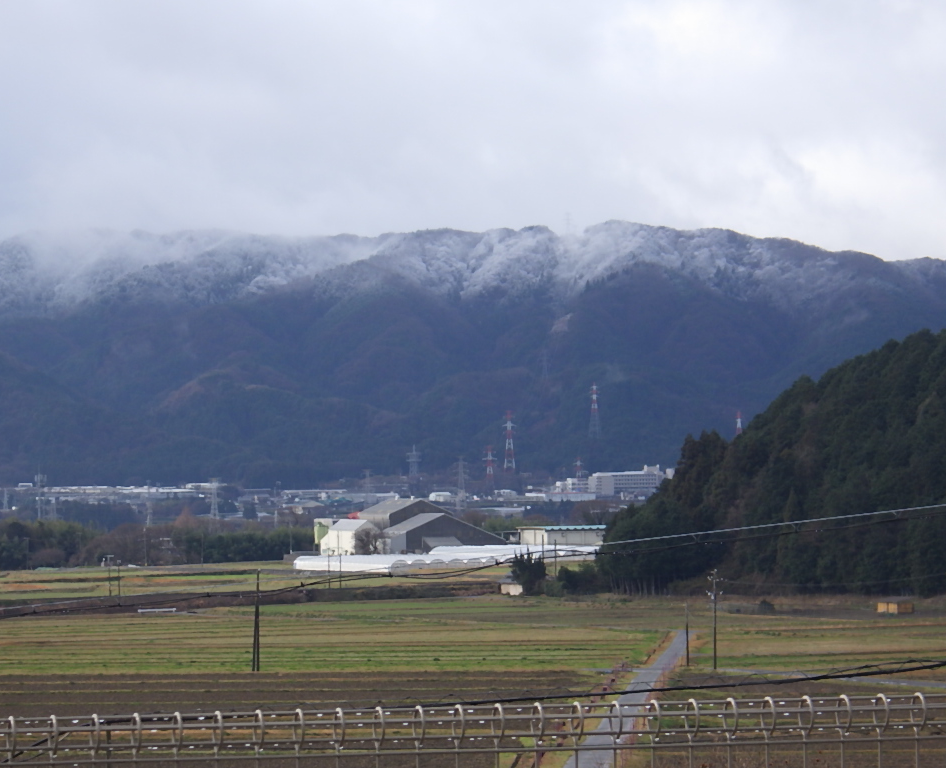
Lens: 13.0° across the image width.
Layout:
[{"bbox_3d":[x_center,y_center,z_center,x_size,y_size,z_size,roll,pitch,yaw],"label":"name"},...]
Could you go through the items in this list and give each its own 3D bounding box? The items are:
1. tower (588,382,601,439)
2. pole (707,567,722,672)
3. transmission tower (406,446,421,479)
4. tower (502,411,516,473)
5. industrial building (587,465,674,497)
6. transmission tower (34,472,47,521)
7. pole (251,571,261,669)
[{"bbox_3d":[158.425,35.857,5400.000,14.500,75.627,13.000,0,-1,0],"label":"tower"},{"bbox_3d":[30.007,29.348,515.000,1.750,12.560,0.800,0,-1,0],"label":"pole"},{"bbox_3d":[-61.779,80.987,4300.000,14.000,36.340,13.000,0,-1,0],"label":"transmission tower"},{"bbox_3d":[41.725,67.803,4800.000,14.500,71.860,12.000,0,-1,0],"label":"tower"},{"bbox_3d":[162.656,100.057,4250.000,88.000,32.839,30.000,0,-1,-11],"label":"industrial building"},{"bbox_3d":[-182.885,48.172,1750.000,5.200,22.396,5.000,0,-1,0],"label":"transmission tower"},{"bbox_3d":[-26.923,29.534,515.000,1.100,12.684,0.700,0,-1,0],"label":"pole"}]

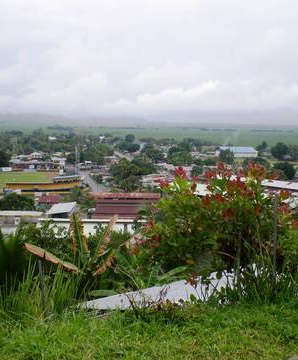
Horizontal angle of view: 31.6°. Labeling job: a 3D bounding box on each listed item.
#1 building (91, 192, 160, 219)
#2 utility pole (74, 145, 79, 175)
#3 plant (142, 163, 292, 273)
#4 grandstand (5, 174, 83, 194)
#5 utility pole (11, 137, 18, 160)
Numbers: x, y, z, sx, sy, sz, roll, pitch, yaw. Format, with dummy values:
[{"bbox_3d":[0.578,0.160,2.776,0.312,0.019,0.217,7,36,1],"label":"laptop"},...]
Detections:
[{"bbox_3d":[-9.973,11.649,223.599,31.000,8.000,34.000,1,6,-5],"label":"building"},{"bbox_3d":[-53.770,-15.196,390.770,3.600,23.400,1.600,6,8,37],"label":"utility pole"},{"bbox_3d":[0.771,0.465,6.200,1.650,1.350,1.300,1,6,0],"label":"plant"},{"bbox_3d":[-58.071,2.993,294.181,43.000,8.000,13.000,-2,7,-27],"label":"grandstand"},{"bbox_3d":[-109.362,-21.519,428.428,4.200,25.500,1.500,-2,7,-25],"label":"utility pole"}]

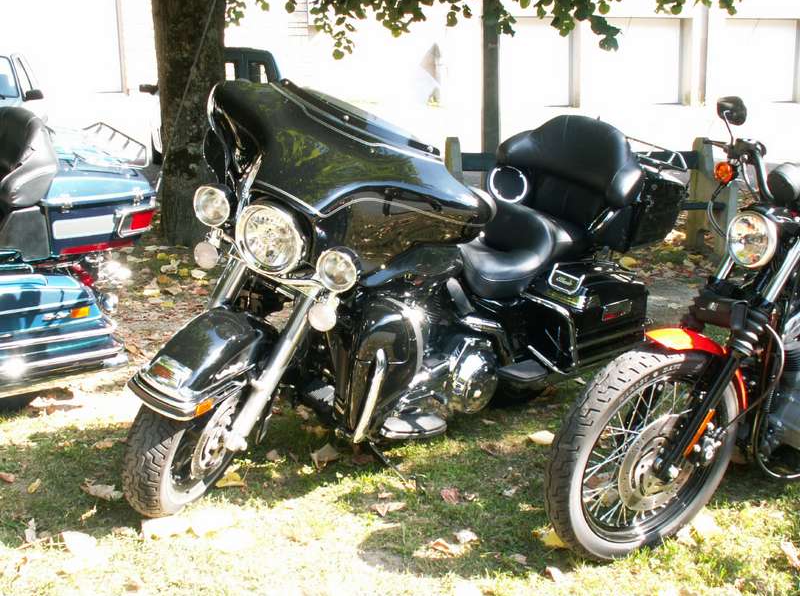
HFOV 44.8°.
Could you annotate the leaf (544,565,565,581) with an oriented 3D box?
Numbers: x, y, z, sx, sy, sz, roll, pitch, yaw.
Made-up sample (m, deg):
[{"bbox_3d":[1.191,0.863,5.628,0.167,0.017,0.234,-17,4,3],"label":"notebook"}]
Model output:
[{"bbox_3d":[0.415,0.737,2.605,0.055,0.022,0.055,0,10,9],"label":"leaf"}]

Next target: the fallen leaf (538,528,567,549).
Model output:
[{"bbox_3d":[0.443,0.698,2.817,0.082,0.025,0.080,0,10,9],"label":"fallen leaf"}]

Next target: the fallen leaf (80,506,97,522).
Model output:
[{"bbox_3d":[-0.993,0.690,3.093,0.055,0.028,0.070,-5,11,-18],"label":"fallen leaf"}]

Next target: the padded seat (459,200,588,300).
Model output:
[{"bbox_3d":[0.429,-0.205,3.895,0.650,0.280,0.380,-12,26,-44],"label":"padded seat"}]

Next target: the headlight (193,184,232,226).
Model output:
[{"bbox_3d":[-0.523,-0.271,2.792,0.122,0.122,0.085,26,30,14],"label":"headlight"}]

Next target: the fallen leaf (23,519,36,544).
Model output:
[{"bbox_3d":[-1.073,0.676,2.810,0.045,0.065,0.050,-1,10,0],"label":"fallen leaf"}]

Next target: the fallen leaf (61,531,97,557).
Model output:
[{"bbox_3d":[-0.913,0.697,2.757,0.105,0.035,0.110,-1,10,0],"label":"fallen leaf"}]

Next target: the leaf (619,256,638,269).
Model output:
[{"bbox_3d":[1.550,-0.241,6.583,0.128,0.053,0.118,3,15,13],"label":"leaf"}]

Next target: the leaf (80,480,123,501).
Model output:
[{"bbox_3d":[-0.973,0.628,3.165,0.135,0.035,0.090,-1,10,0],"label":"leaf"}]

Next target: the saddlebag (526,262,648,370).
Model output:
[{"bbox_3d":[0.767,0.063,3.910,0.530,0.320,0.250,-12,26,-44],"label":"saddlebag"}]

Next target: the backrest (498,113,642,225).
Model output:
[{"bbox_3d":[0.610,-0.520,3.873,0.250,0.380,0.570,-10,23,-43],"label":"backrest"}]

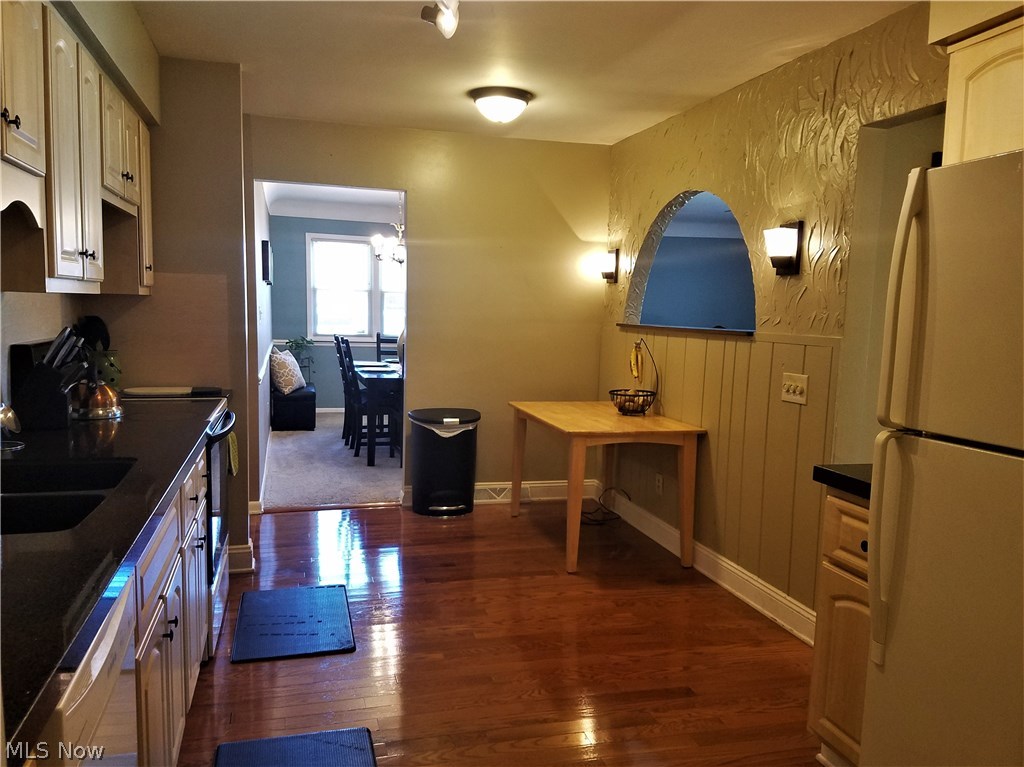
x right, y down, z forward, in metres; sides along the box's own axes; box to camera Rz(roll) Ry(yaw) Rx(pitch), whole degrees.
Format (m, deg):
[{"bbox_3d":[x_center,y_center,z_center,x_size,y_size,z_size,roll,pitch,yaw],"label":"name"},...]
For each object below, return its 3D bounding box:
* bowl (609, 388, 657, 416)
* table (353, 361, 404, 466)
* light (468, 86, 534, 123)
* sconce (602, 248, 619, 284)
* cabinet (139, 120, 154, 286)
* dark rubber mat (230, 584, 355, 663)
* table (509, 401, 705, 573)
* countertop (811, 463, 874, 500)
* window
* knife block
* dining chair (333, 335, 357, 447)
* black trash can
[{"bbox_3d":[0.711,0.118,4.552,0.270,0.125,0.270,1,6,0],"label":"bowl"},{"bbox_3d":[-0.979,0.230,7.198,0.930,0.735,1.690,0,6,-16],"label":"table"},{"bbox_3d":[-0.061,-1.426,3.991,0.346,0.141,0.346,1,6,0],"label":"light"},{"bbox_3d":[0.617,-0.761,5.023,0.104,0.218,0.122,0,6,-16],"label":"sconce"},{"bbox_3d":[-1.807,-0.788,3.404,0.345,0.778,0.270,0,6,-16],"label":"cabinet"},{"bbox_3d":[-0.920,0.996,3.258,0.460,0.020,0.690,0,6,-16],"label":"dark rubber mat"},{"bbox_3d":[0.465,0.544,4.448,0.740,0.745,1.210,0,6,-14],"label":"table"},{"bbox_3d":[1.224,0.276,2.133,0.616,0.042,0.392,0,6,-16],"label":"countertop"},{"bbox_3d":[-1.670,-1.126,9.286,1.540,1.270,0.100,0,6,-16],"label":"window"},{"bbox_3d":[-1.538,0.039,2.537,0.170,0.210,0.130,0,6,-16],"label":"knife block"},{"bbox_3d":[-1.514,0.054,7.527,0.460,1.040,0.450,0,6,-16],"label":"dining chair"},{"bbox_3d":[-0.438,0.507,4.956,0.450,0.670,0.320,0,6,-16],"label":"black trash can"}]

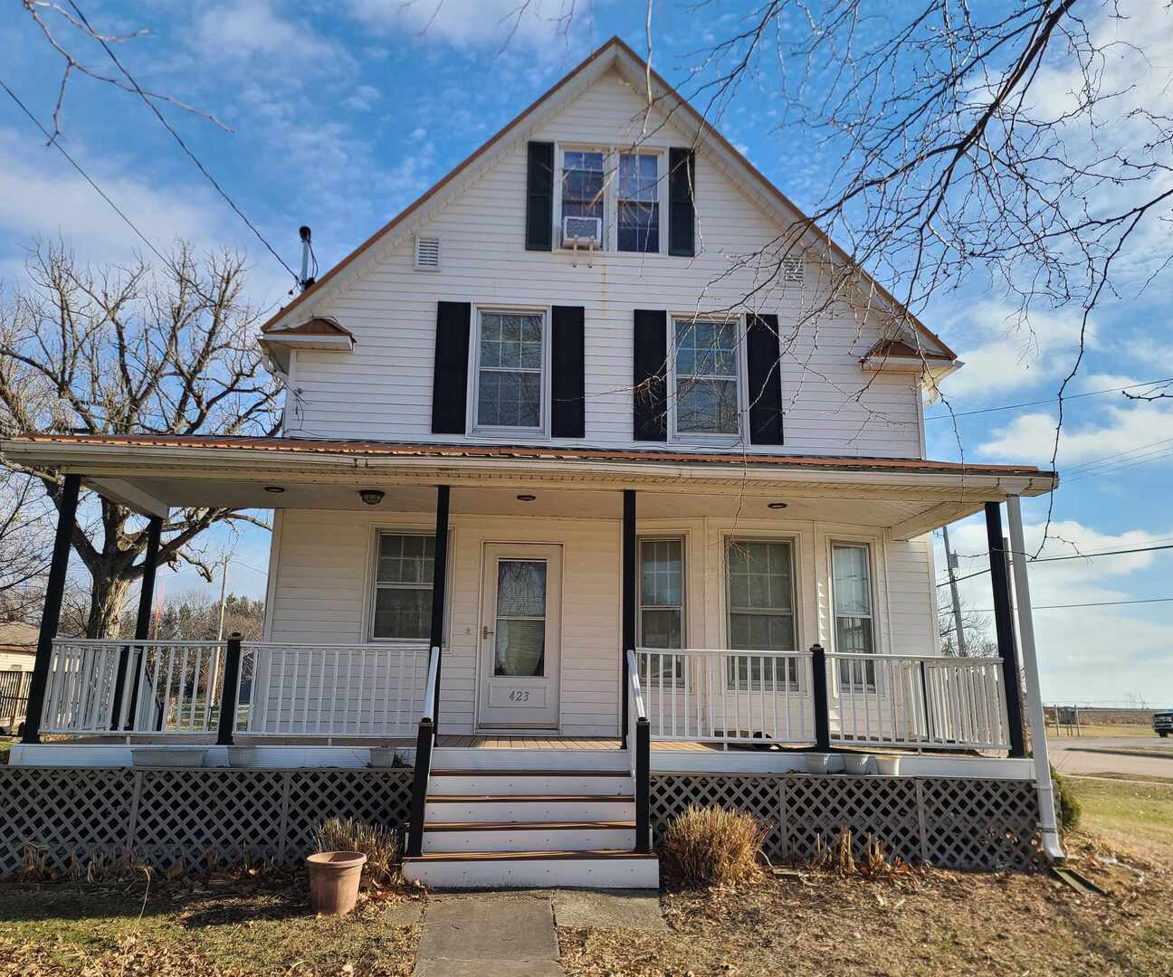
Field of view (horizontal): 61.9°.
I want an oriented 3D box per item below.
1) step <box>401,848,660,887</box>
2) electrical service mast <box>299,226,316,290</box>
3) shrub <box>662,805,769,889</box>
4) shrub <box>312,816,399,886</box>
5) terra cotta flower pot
[{"bbox_3d":[-0.428,2.973,7.617,1.960,0.210,0.340,2,-13,-4],"label":"step"},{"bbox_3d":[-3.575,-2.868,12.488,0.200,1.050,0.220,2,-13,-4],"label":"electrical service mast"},{"bbox_3d":[1.053,2.932,8.109,0.900,0.600,0.800,2,-13,-4],"label":"shrub"},{"bbox_3d":[-1.857,2.885,7.876,0.750,0.500,0.600,2,-13,-4],"label":"shrub"},{"bbox_3d":[-1.722,2.709,6.713,0.410,0.345,0.410,2,-13,-4],"label":"terra cotta flower pot"}]

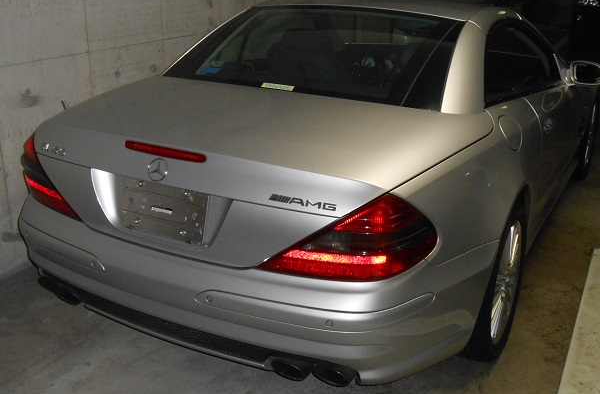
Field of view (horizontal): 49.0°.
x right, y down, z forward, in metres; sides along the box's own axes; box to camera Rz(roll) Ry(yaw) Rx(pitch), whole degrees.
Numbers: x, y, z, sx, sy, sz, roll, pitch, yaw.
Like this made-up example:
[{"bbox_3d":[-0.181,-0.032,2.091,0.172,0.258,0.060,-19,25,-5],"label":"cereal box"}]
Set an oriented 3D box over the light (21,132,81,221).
[{"bbox_3d":[-0.862,-0.100,2.348,0.460,0.260,0.250,11,23,27],"label":"light"}]

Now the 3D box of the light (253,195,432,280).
[{"bbox_3d":[0.135,0.099,1.833,0.460,0.260,0.250,11,23,27],"label":"light"}]

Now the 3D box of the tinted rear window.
[{"bbox_3d":[0.076,-0.609,2.706,1.220,0.090,0.640,11,47,27],"label":"tinted rear window"}]

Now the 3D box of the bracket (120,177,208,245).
[{"bbox_3d":[-0.416,0.044,2.006,0.330,0.160,0.025,11,12,27],"label":"bracket"}]

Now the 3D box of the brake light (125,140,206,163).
[{"bbox_3d":[-0.401,-0.135,1.966,0.315,0.034,0.035,11,23,27],"label":"brake light"}]

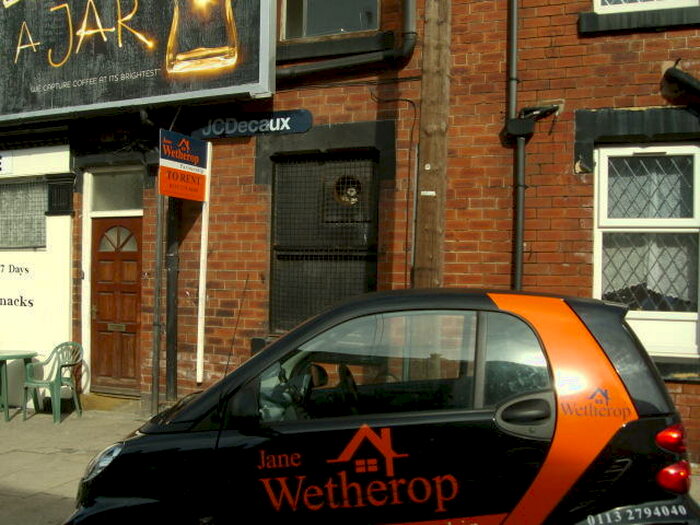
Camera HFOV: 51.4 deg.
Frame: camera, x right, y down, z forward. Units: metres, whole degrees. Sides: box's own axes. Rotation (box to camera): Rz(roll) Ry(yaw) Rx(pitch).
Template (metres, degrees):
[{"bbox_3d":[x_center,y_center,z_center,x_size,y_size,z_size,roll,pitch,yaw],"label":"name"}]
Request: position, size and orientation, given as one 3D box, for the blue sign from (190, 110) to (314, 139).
[{"bbox_3d":[-1.031,-1.378,7.400,1.440,0.215,0.060,0,-1,23],"label":"blue sign"}]

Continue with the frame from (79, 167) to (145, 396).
[{"bbox_3d":[-2.654,0.213,8.190,0.930,2.540,0.110,0,-1,23],"label":"frame"}]

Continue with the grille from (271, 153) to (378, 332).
[{"bbox_3d":[-0.269,-0.172,7.116,1.140,1.780,0.060,0,-1,23],"label":"grille"}]

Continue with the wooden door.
[{"bbox_3d":[-2.625,0.486,8.194,0.750,1.980,0.060,0,-1,23],"label":"wooden door"}]

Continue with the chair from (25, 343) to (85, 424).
[{"bbox_3d":[-3.088,1.222,7.562,0.510,0.780,0.510,1,-1,13],"label":"chair"}]

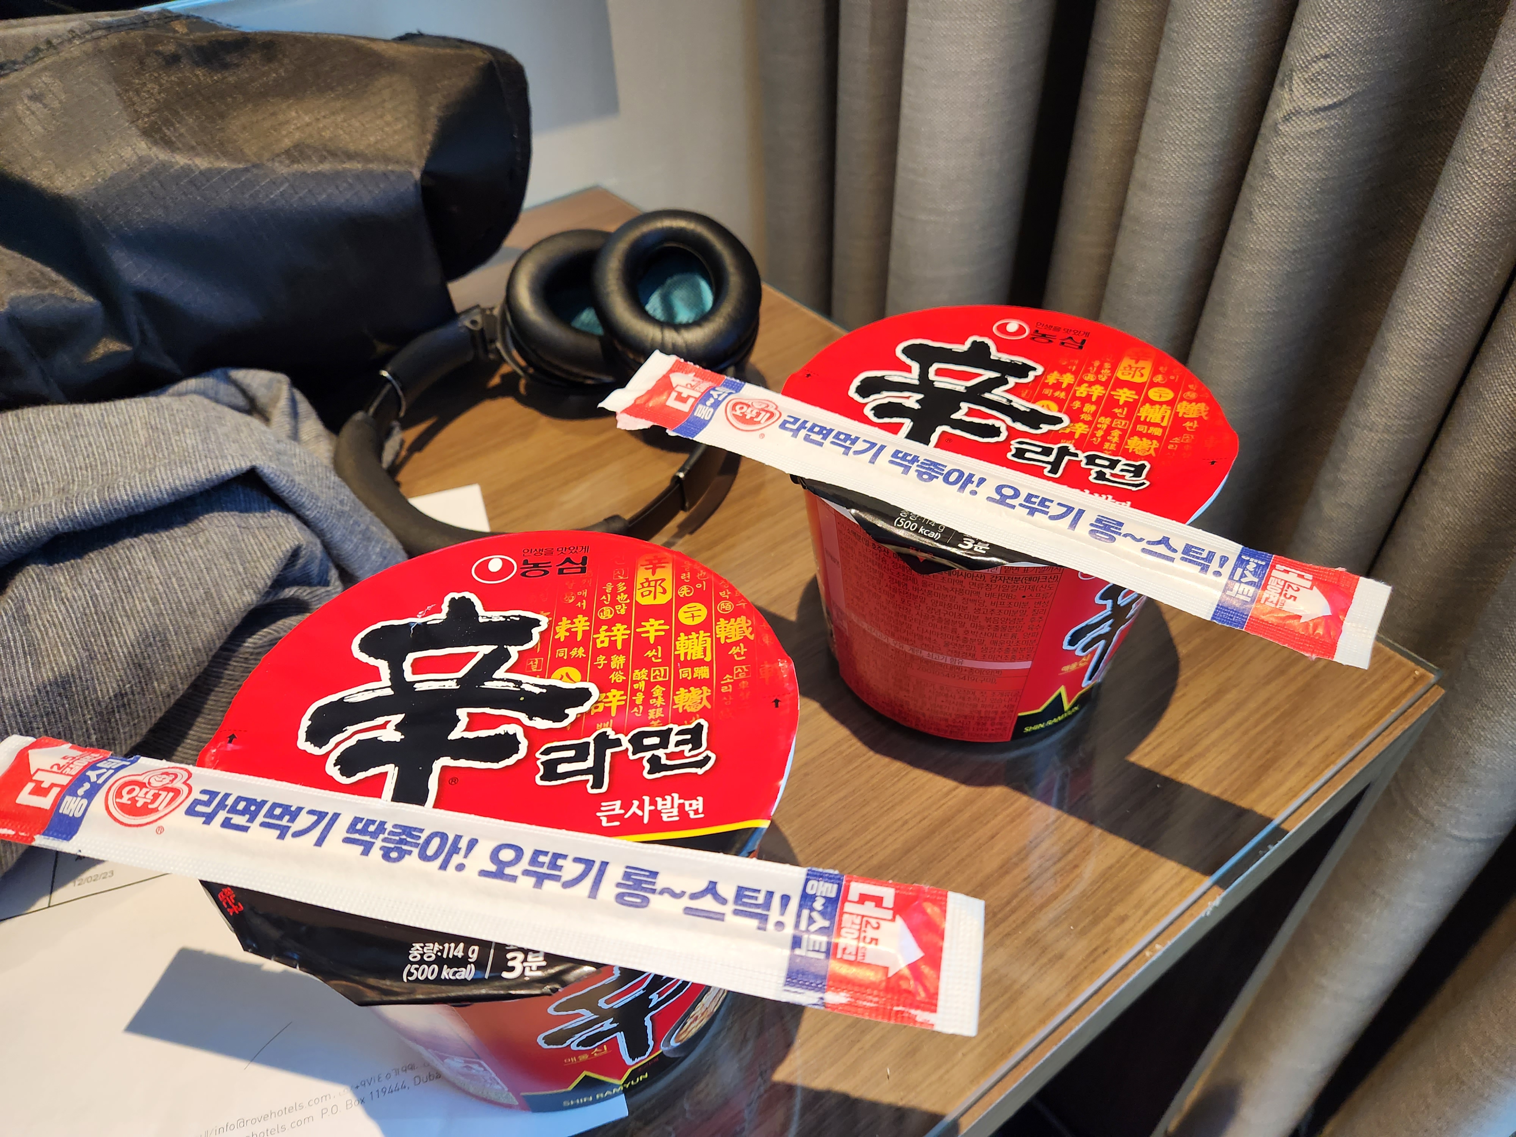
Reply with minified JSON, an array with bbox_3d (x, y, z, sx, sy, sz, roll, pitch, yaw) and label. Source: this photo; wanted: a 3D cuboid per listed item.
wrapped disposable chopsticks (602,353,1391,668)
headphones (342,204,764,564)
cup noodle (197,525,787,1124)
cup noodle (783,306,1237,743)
[{"bbox_3d":[0.054,-0.025,0.296,0.233,0.009,0.032,21,49,24],"label":"wrapped disposable chopsticks"},{"bbox_3d":[-0.088,-0.104,0.497,0.183,0.070,0.238,13,46,17],"label":"headphones"},{"bbox_3d":[-0.059,0.076,0.279,0.146,0.105,0.146,-4,43,0],"label":"cup noodle"},{"bbox_3d":[0.079,-0.011,0.361,0.146,0.105,0.146,-2,43,2],"label":"cup noodle"}]

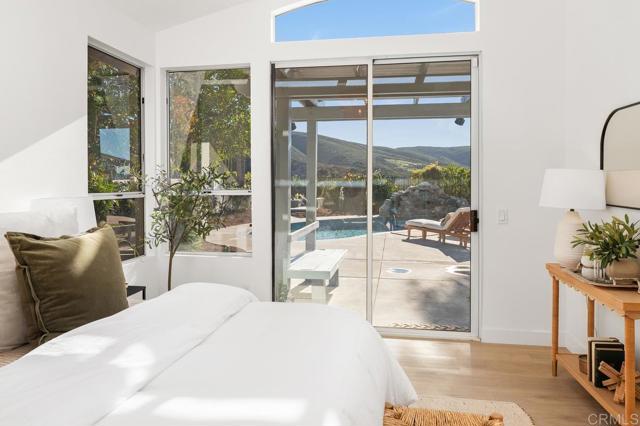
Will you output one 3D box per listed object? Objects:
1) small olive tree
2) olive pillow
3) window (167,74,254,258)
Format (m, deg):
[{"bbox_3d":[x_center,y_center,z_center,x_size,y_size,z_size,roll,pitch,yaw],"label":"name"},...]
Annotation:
[{"bbox_3d":[-1.073,0.344,3.509,0.680,1.440,0.640,0,1,8],"label":"small olive tree"},{"bbox_3d":[-1.178,0.306,2.080,0.180,0.490,0.500,-28,-9,22],"label":"olive pillow"},{"bbox_3d":[-1.029,-0.487,3.953,0.820,1.720,0.110,0,1,8],"label":"window"}]

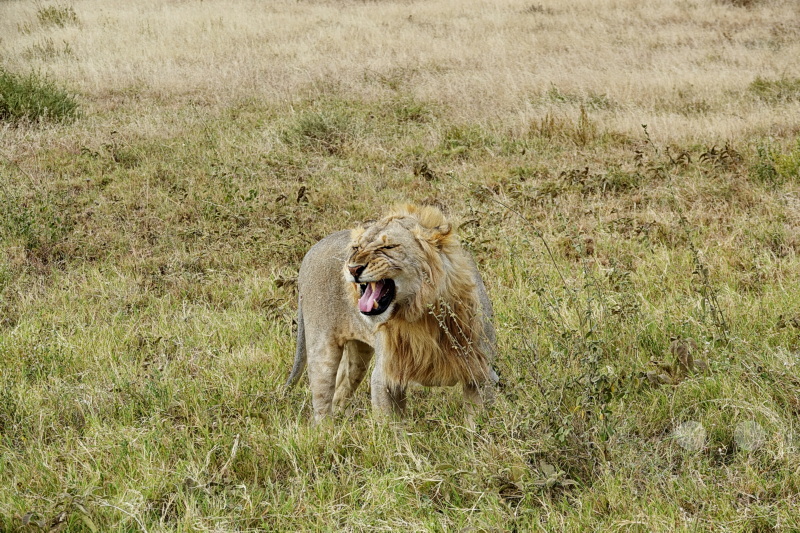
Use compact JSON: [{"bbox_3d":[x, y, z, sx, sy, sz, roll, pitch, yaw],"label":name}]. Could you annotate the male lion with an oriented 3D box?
[{"bbox_3d":[-0.160,0.262,11.900,0.600,1.050,1.580,-4,8,-28],"label":"male lion"}]

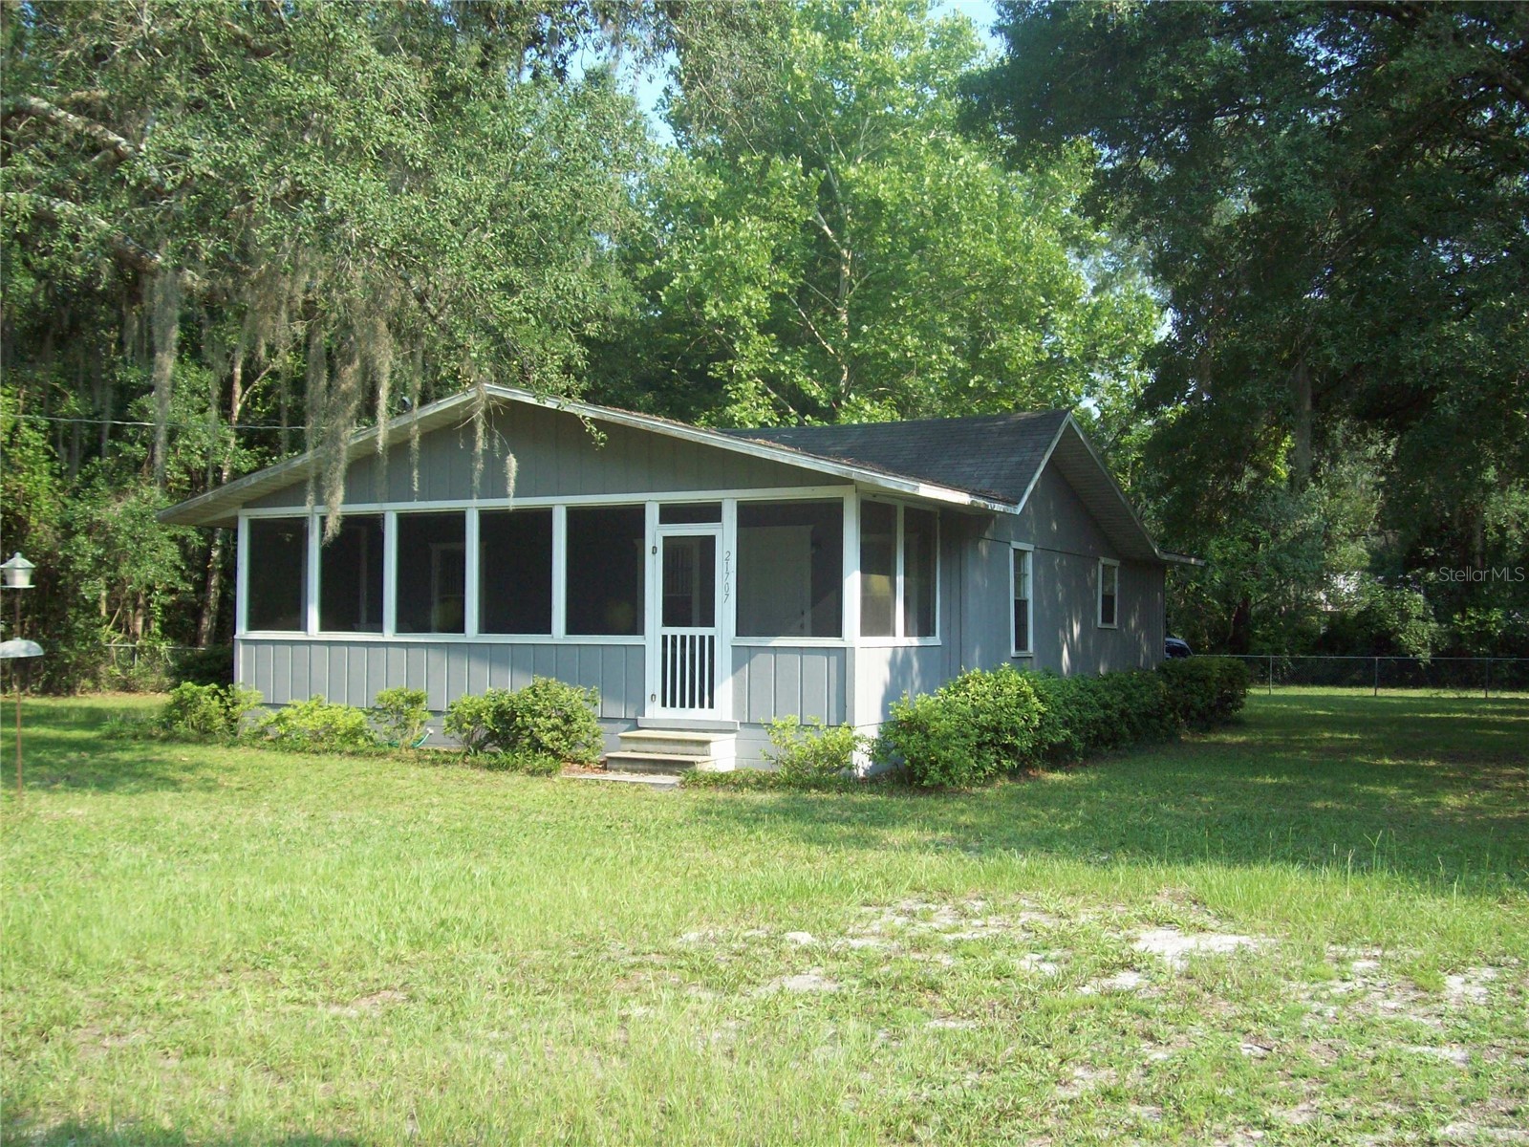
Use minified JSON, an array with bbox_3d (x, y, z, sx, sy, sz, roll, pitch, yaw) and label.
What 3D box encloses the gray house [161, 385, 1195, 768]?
[{"bbox_3d":[-0.269,0.189,22.791,10.394,4.154,11.885,-1,-2,28],"label":"gray house"}]

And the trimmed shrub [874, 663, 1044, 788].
[{"bbox_3d":[1.906,1.462,15.990,1.192,1.133,2.186,-1,-2,28],"label":"trimmed shrub"}]

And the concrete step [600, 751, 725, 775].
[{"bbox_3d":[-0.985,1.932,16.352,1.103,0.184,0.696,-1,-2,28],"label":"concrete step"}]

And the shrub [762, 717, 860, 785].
[{"bbox_3d":[0.461,1.722,15.615,0.954,0.596,0.725,-1,-2,28],"label":"shrub"}]

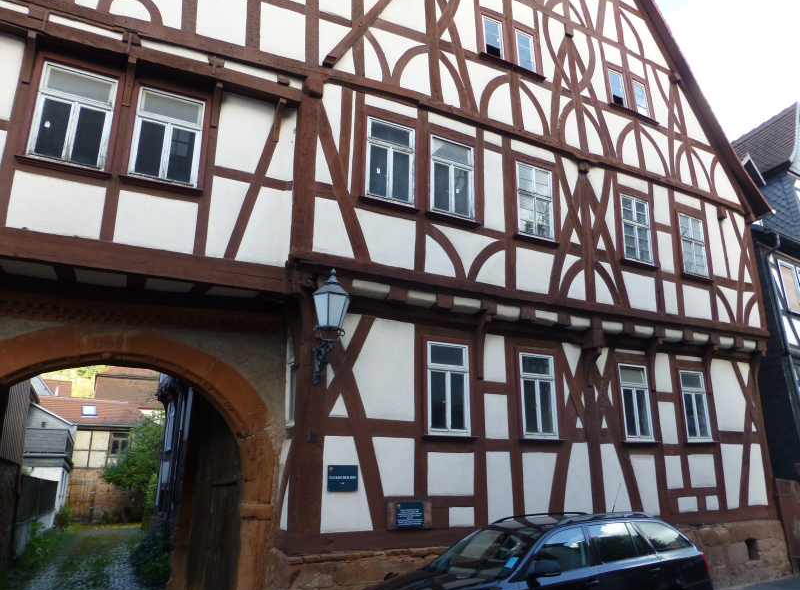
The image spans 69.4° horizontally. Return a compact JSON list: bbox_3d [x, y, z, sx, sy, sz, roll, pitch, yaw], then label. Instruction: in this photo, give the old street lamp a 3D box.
[{"bbox_3d":[-0.889,0.368,7.076,0.490,1.380,0.700,9,-17,-27],"label":"old street lamp"}]

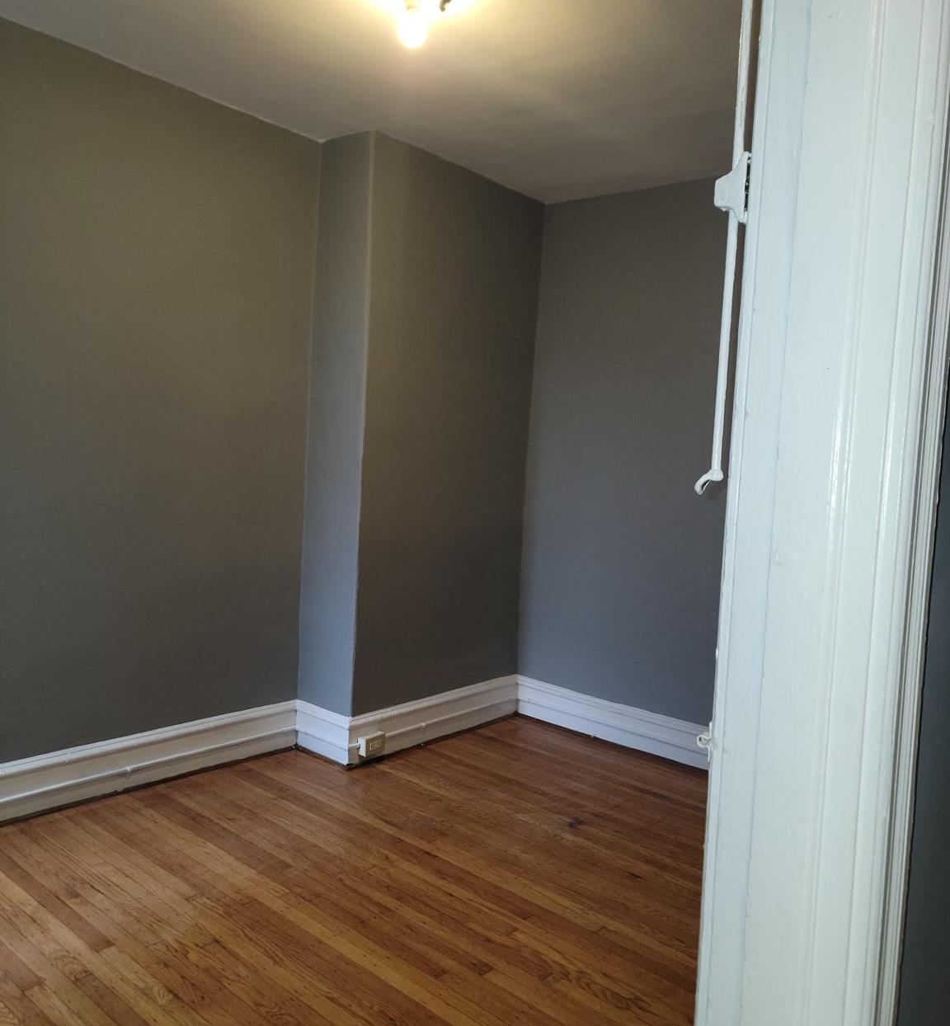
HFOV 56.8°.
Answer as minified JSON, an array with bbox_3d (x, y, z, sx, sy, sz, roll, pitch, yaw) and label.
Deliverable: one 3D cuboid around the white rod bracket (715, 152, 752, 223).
[{"bbox_3d":[0.238,-0.292,0.803,0.031,0.063,0.022,6,4,41],"label":"white rod bracket"}]

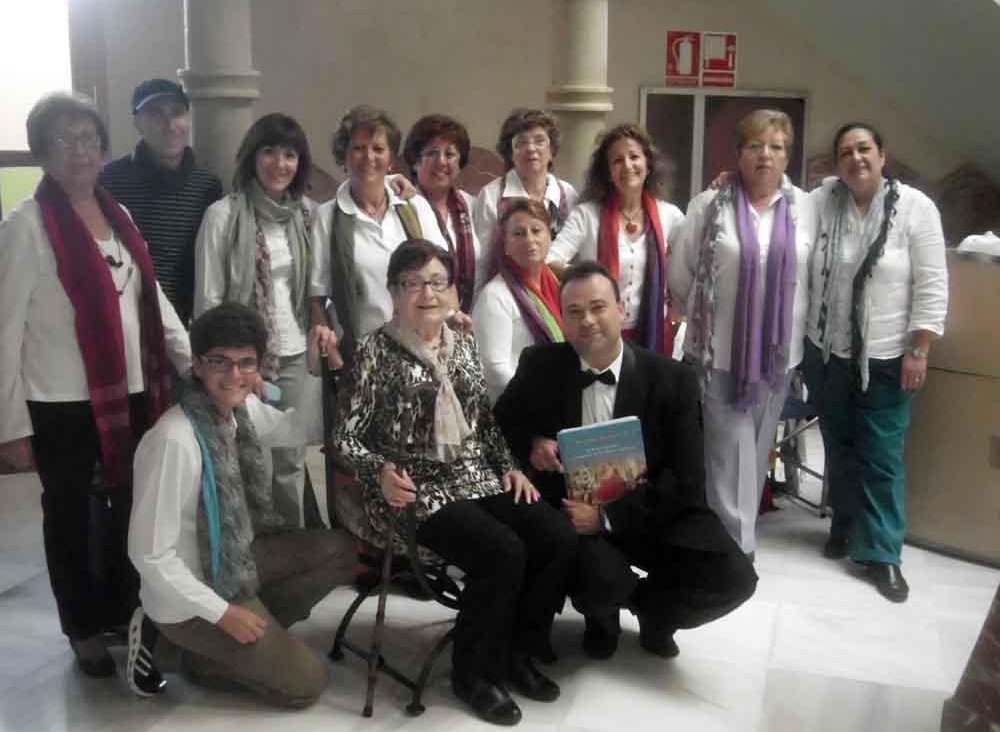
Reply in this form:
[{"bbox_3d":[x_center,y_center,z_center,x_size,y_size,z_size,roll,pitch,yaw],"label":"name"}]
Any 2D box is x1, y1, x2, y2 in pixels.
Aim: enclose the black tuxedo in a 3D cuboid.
[{"bbox_3d":[0.339,0.316,2.881,0.690,0.780,0.550,1,7,10],"label":"black tuxedo"}]

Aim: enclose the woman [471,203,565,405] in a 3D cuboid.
[{"bbox_3d":[0.072,0.133,3.342,0.500,1.310,0.520,-3,8,-20],"label":"woman"}]

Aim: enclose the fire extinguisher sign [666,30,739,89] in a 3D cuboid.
[{"bbox_3d":[1.105,-1.686,5.720,0.430,0.297,0.010,-2,7,-12],"label":"fire extinguisher sign"}]

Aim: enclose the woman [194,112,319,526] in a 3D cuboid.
[{"bbox_3d":[-0.726,0.028,3.178,0.480,1.570,0.340,-3,8,-20],"label":"woman"}]

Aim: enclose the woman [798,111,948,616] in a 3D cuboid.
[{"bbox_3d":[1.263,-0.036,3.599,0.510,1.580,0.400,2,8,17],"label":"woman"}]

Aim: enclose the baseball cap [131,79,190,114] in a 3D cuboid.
[{"bbox_3d":[-1.171,-0.929,3.586,0.185,0.130,0.250,-3,11,-17],"label":"baseball cap"}]

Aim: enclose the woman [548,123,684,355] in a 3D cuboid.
[{"bbox_3d":[0.437,-0.064,3.767,0.500,1.590,0.380,1,8,6],"label":"woman"}]

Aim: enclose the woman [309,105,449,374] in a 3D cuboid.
[{"bbox_3d":[-0.378,-0.007,3.321,0.470,1.600,0.360,-2,8,-11],"label":"woman"}]

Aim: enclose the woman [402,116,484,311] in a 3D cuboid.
[{"bbox_3d":[-0.199,-0.029,3.473,0.480,1.600,0.340,-1,7,-8],"label":"woman"}]

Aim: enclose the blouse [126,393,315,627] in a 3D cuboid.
[{"bbox_3d":[-0.741,0.366,2.726,0.460,0.580,0.380,-6,10,-42],"label":"blouse"}]

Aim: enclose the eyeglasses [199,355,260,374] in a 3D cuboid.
[{"bbox_3d":[-0.660,-0.010,2.515,0.145,0.043,0.135,1,6,-22],"label":"eyeglasses"}]

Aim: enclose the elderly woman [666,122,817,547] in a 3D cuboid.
[{"bbox_3d":[0.845,-0.074,3.695,0.500,1.630,0.360,2,8,11],"label":"elderly woman"}]

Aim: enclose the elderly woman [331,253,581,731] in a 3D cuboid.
[{"bbox_3d":[-0.110,0.261,2.804,0.570,1.190,0.770,-5,9,-34],"label":"elderly woman"}]

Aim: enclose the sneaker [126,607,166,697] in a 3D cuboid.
[{"bbox_3d":[-0.930,0.761,2.761,0.110,0.255,0.100,-3,5,15],"label":"sneaker"}]

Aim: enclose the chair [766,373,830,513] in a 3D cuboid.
[{"bbox_3d":[1.180,0.207,4.612,0.500,0.820,0.500,-2,8,-11],"label":"chair"}]

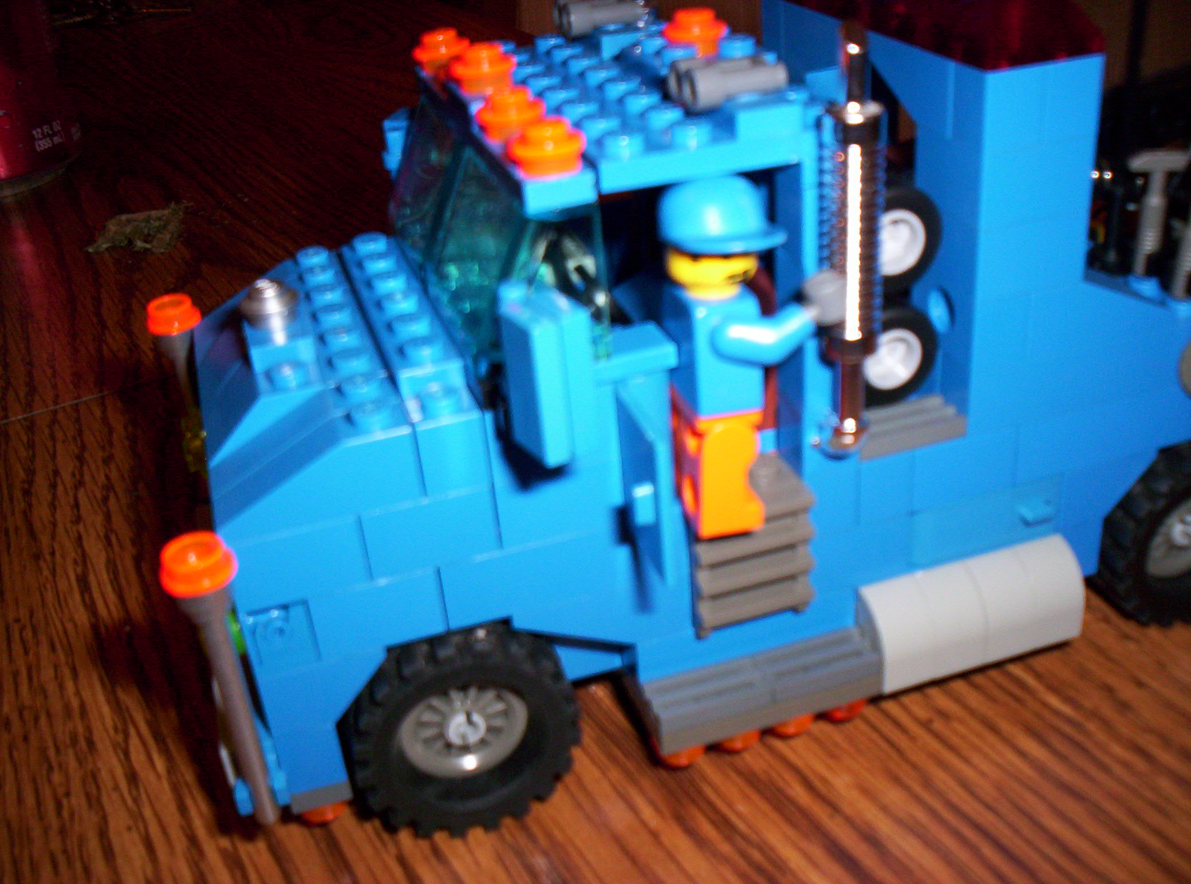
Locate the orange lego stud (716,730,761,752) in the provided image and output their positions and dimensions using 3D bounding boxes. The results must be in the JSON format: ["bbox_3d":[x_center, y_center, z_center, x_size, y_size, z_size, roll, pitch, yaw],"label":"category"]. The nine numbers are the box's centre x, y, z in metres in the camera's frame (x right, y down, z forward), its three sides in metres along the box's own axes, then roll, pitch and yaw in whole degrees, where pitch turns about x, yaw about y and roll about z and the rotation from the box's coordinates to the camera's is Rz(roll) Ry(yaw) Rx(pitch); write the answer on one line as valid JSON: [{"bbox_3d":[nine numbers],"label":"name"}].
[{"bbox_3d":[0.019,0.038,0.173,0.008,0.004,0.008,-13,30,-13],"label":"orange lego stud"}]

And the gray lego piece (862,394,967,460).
[{"bbox_3d":[0.041,-0.002,0.170,0.016,0.003,0.008,-13,30,-13],"label":"gray lego piece"}]

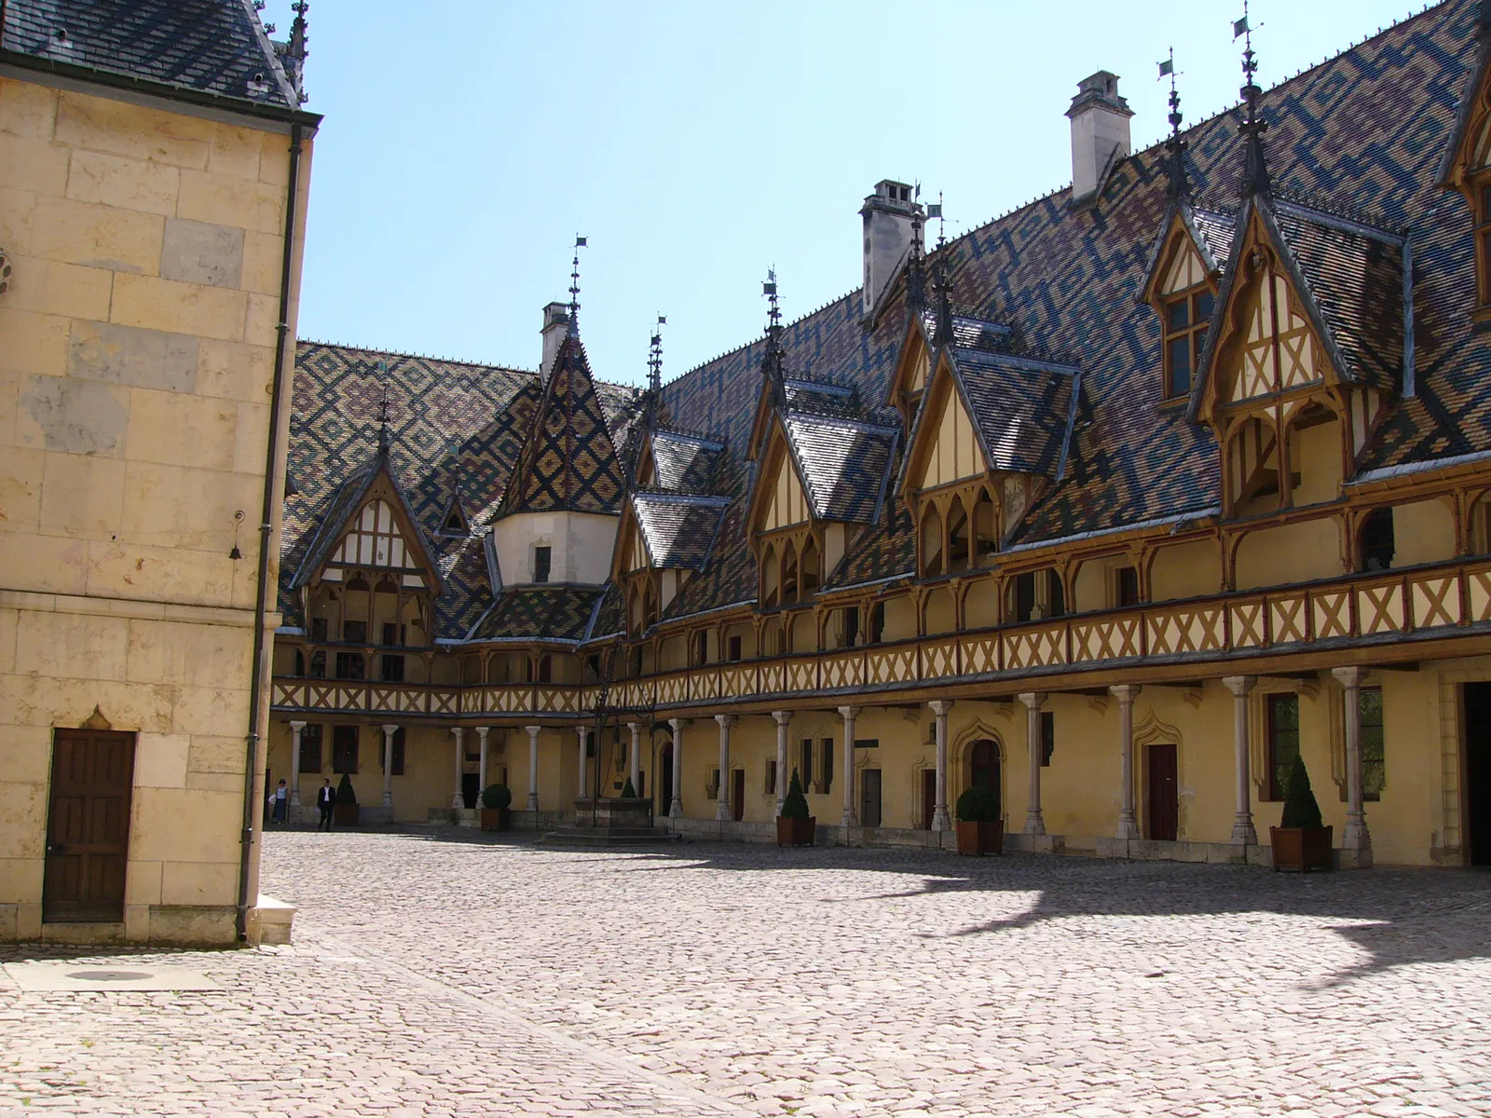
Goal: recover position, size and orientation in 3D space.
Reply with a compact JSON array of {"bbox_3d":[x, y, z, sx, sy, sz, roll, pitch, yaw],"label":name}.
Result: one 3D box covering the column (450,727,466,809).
[{"bbox_3d":[-11.739,8.567,63.450,0.510,3.250,0.510,6,-10,-28],"label":"column"}]

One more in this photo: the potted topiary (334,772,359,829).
[{"bbox_3d":[-14.342,8.667,55.778,0.780,1.940,0.780,4,-9,-18],"label":"potted topiary"}]

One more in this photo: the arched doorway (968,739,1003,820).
[{"bbox_3d":[6.019,5.808,38.993,0.300,2.550,1.280,6,-10,-28],"label":"arched doorway"}]

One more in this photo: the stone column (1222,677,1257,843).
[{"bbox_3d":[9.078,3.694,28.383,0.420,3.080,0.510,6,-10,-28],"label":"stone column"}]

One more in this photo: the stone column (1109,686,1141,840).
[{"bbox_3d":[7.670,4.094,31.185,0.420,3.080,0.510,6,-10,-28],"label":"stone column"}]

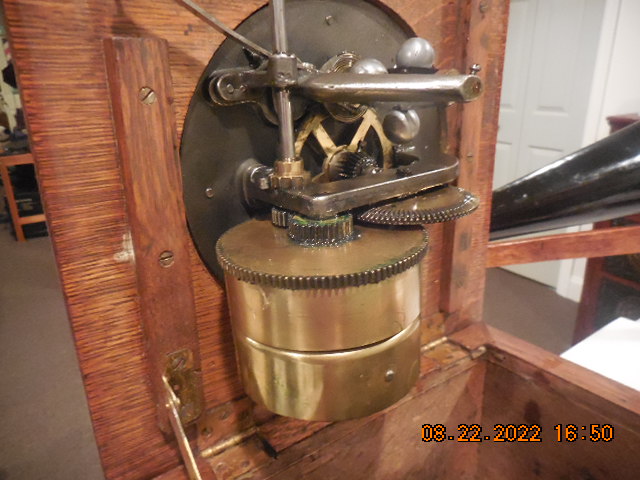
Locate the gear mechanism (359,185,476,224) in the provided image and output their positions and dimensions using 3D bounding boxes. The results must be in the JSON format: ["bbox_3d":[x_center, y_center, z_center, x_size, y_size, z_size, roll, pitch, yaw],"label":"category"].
[{"bbox_3d":[0.041,-0.020,0.228,0.070,0.004,0.070,-3,19,0],"label":"gear mechanism"}]

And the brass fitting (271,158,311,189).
[{"bbox_3d":[-0.014,-0.030,0.209,0.018,0.012,0.018,-3,19,0],"label":"brass fitting"}]

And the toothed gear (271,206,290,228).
[{"bbox_3d":[-0.013,-0.012,0.215,0.019,0.008,0.019,-3,19,0],"label":"toothed gear"}]

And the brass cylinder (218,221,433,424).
[{"bbox_3d":[0.003,0.028,0.210,0.090,0.062,0.090,-3,19,0],"label":"brass cylinder"}]

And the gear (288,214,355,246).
[{"bbox_3d":[0.001,-0.006,0.198,0.028,0.009,0.028,-3,19,0],"label":"gear"}]

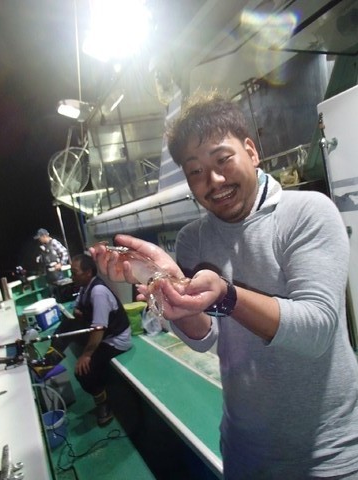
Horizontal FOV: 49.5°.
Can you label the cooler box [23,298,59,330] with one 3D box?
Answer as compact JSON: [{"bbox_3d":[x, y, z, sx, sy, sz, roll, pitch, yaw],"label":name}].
[{"bbox_3d":[-1.970,1.100,5.630,0.260,0.330,0.400,-11,5,25],"label":"cooler box"}]

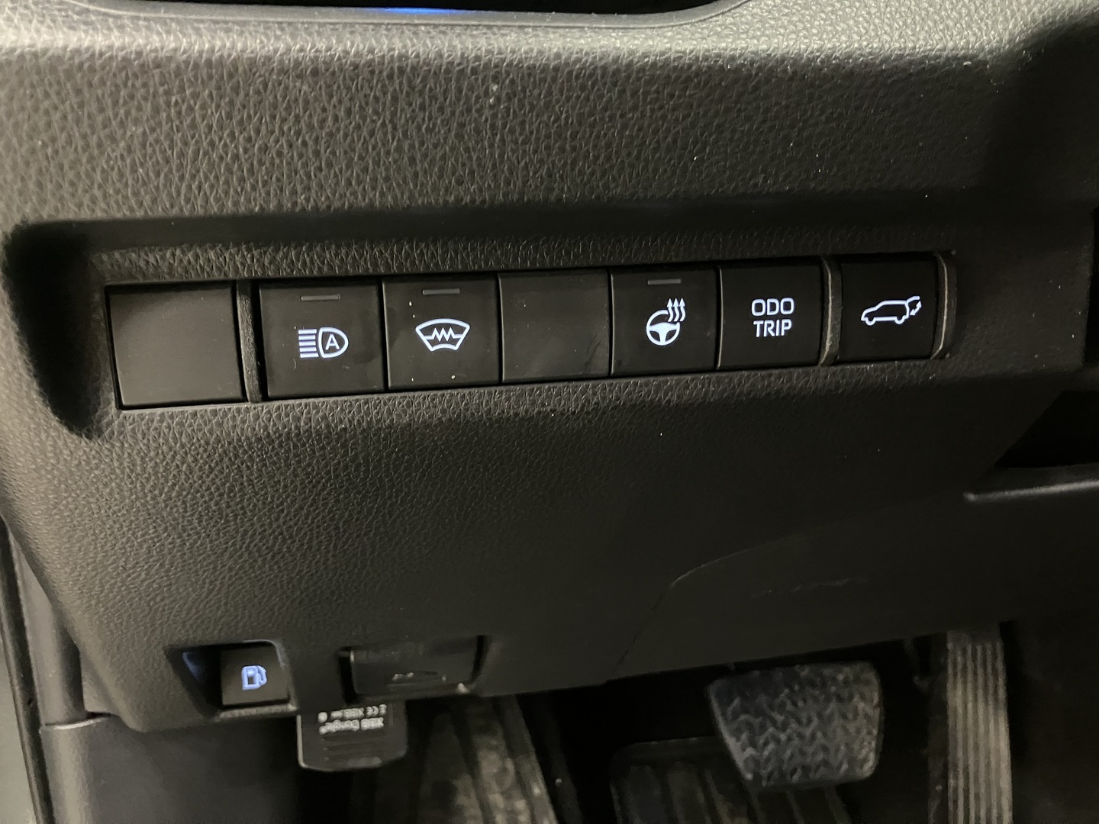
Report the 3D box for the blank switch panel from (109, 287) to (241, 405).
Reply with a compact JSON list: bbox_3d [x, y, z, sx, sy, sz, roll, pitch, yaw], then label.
[{"bbox_3d":[-0.073,-0.013,0.178,0.023,0.022,0.009,-4,10,-9],"label":"blank switch panel"}]

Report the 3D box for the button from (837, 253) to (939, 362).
[{"bbox_3d":[0.075,-0.023,0.202,0.023,0.022,0.009,-4,10,-9],"label":"button"}]

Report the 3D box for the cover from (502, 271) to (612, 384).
[{"bbox_3d":[0.001,-0.018,0.190,0.023,0.022,0.009,-4,10,-9],"label":"cover"}]

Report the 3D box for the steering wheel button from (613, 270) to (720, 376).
[{"bbox_3d":[0.024,-0.020,0.194,0.023,0.022,0.009,-4,10,-9],"label":"steering wheel button"}]

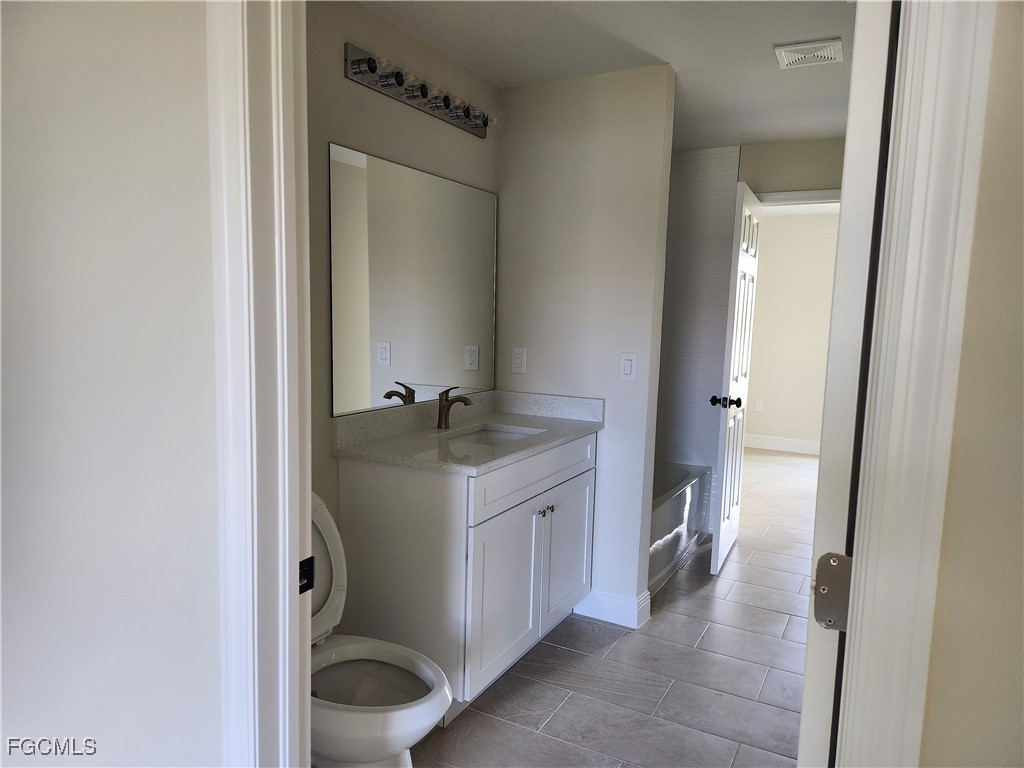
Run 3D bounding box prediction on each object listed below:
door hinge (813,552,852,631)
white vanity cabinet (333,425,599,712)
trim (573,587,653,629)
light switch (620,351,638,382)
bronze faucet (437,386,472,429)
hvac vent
[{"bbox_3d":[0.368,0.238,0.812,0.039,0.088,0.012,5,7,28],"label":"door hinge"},{"bbox_3d":[-0.127,0.666,2.885,0.550,0.870,1.085,5,7,28],"label":"white vanity cabinet"},{"bbox_3d":[0.468,1.016,3.309,0.330,0.133,0.145,5,7,28],"label":"trim"},{"bbox_3d":[0.513,-0.073,3.113,0.079,0.121,0.011,5,7,28],"label":"light switch"},{"bbox_3d":[-0.233,0.098,2.874,0.153,0.174,0.050,5,7,28],"label":"bronze faucet"},{"bbox_3d":[1.143,-1.261,2.722,0.235,0.020,0.238,5,7,28],"label":"hvac vent"}]

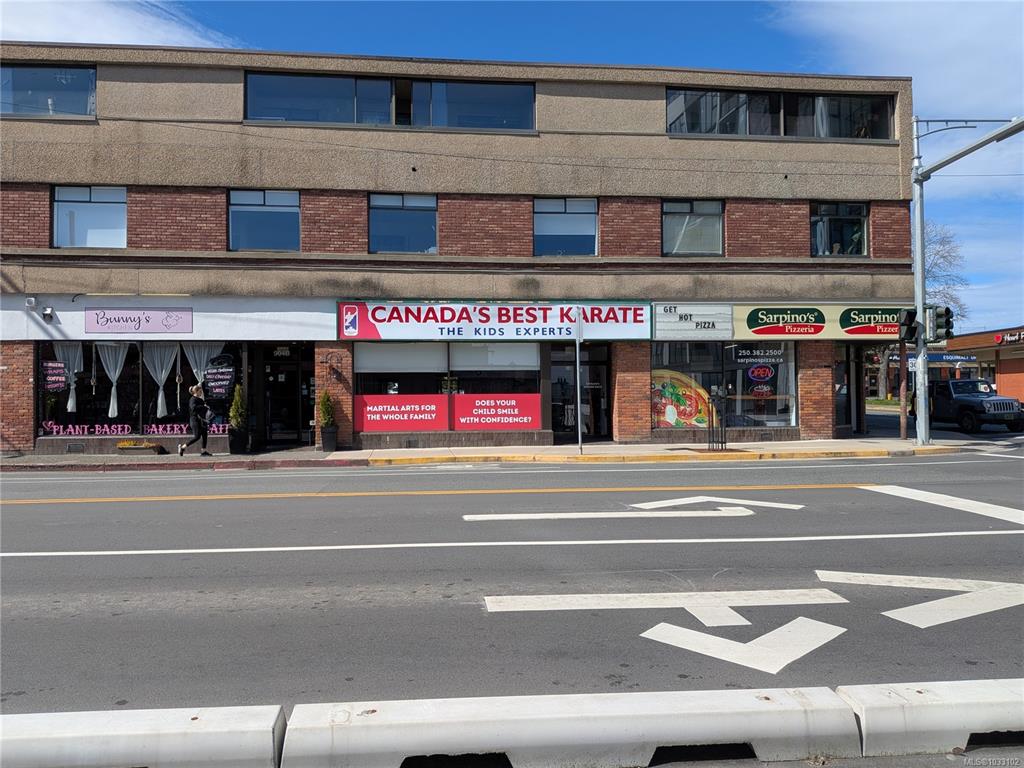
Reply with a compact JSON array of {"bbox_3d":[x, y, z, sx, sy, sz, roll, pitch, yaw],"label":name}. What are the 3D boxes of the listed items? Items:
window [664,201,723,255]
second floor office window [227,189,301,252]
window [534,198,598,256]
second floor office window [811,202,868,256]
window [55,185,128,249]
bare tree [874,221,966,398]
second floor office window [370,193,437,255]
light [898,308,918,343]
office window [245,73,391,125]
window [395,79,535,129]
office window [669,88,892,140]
[{"bbox_3d":[4.643,-3.992,18.198,1.617,1.423,0.150,0,0,-6],"label":"window"},{"bbox_3d":[-5.949,-3.923,17.063,1.690,1.455,0.150,0,0,-6],"label":"second floor office window"},{"bbox_3d":[1.374,-3.934,17.848,1.632,1.459,0.150,0,0,-6],"label":"window"},{"bbox_3d":[8.593,-4.046,18.621,1.610,1.430,0.150,0,0,-6],"label":"second floor office window"},{"bbox_3d":[-9.898,-3.902,16.640,1.662,1.454,0.150,0,0,-6],"label":"window"},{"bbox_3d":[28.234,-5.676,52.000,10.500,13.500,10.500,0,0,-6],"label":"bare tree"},{"bbox_3d":[-2.675,-3.912,17.414,1.663,1.472,0.150,0,0,-6],"label":"second floor office window"},{"bbox_3d":[9.282,-1.368,16.600,0.420,0.760,0.350,0,0,-6],"label":"light"},{"bbox_3d":[-4.677,-6.913,17.208,3.471,1.177,0.150,0,0,-6],"label":"office window"},{"bbox_3d":[-1.158,-6.904,17.585,3.513,1.178,0.150,0,0,-6],"label":"window"},{"bbox_3d":[7.041,-7.013,18.464,6.149,1.262,0.150,0,0,-6],"label":"office window"}]

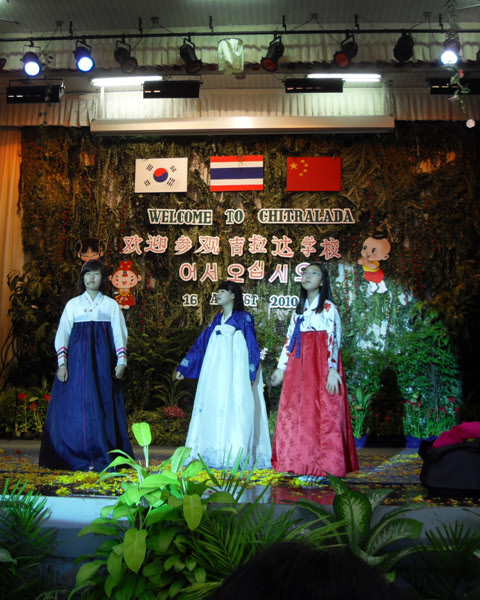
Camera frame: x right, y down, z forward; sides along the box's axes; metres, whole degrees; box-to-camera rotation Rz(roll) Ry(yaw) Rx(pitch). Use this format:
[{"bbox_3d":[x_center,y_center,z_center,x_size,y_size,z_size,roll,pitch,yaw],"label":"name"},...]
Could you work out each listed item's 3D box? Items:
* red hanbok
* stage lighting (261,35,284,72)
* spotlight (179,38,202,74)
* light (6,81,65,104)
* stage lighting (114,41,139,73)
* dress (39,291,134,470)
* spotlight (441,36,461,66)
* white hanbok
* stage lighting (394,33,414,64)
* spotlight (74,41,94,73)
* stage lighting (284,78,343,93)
[{"bbox_3d":[0.556,0.612,4.782,0.620,1.293,0.580,-4,-10,24],"label":"red hanbok"},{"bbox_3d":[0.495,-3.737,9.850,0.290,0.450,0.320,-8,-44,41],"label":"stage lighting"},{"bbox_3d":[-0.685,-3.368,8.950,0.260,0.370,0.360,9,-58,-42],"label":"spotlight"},{"bbox_3d":[-3.208,-3.239,10.150,0.850,0.270,0.250,0,-10,3],"label":"light"},{"bbox_3d":[-1.745,-3.729,9.950,0.290,0.430,0.320,9,-53,-38],"label":"stage lighting"},{"bbox_3d":[-1.195,0.598,5.030,0.720,1.365,0.620,2,-9,-8],"label":"dress"},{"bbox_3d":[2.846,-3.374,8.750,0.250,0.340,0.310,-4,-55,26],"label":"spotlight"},{"bbox_3d":[-0.111,0.752,5.320,0.720,1.290,0.620,-5,-12,28],"label":"white hanbok"},{"bbox_3d":[2.476,-3.824,9.800,0.290,0.430,0.320,-4,-49,27],"label":"stage lighting"},{"bbox_3d":[-2.163,-3.373,9.000,0.250,0.340,0.330,5,-55,-26],"label":"spotlight"},{"bbox_3d":[1.130,-3.298,9.950,0.870,0.180,0.200,0,-10,3],"label":"stage lighting"}]

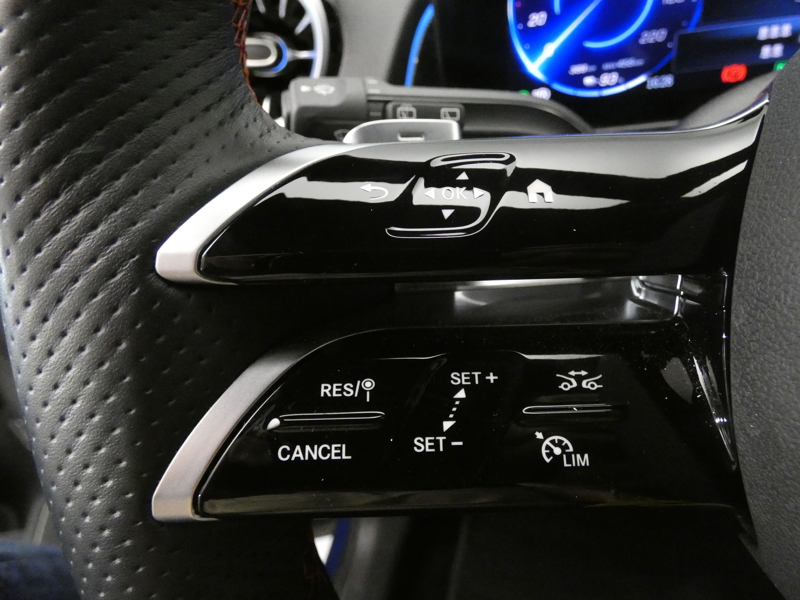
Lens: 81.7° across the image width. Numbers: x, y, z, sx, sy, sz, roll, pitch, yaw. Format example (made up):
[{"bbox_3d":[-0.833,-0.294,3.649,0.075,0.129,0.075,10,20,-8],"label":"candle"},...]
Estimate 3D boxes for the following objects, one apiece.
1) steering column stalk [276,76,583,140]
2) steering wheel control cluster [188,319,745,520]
[{"bbox_3d":[0.011,-0.062,0.165,0.102,0.026,0.027,1,-7,3],"label":"steering column stalk"},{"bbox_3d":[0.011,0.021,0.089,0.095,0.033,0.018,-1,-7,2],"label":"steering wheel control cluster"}]

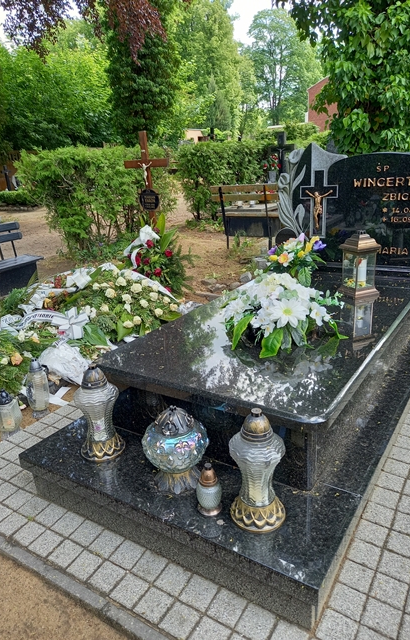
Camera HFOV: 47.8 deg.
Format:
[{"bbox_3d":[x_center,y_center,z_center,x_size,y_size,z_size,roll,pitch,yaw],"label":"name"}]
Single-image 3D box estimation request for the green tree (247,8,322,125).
[{"bbox_3d":[7.900,-23.200,47.200,8.000,14.800,8.000,9,23,32],"label":"green tree"}]

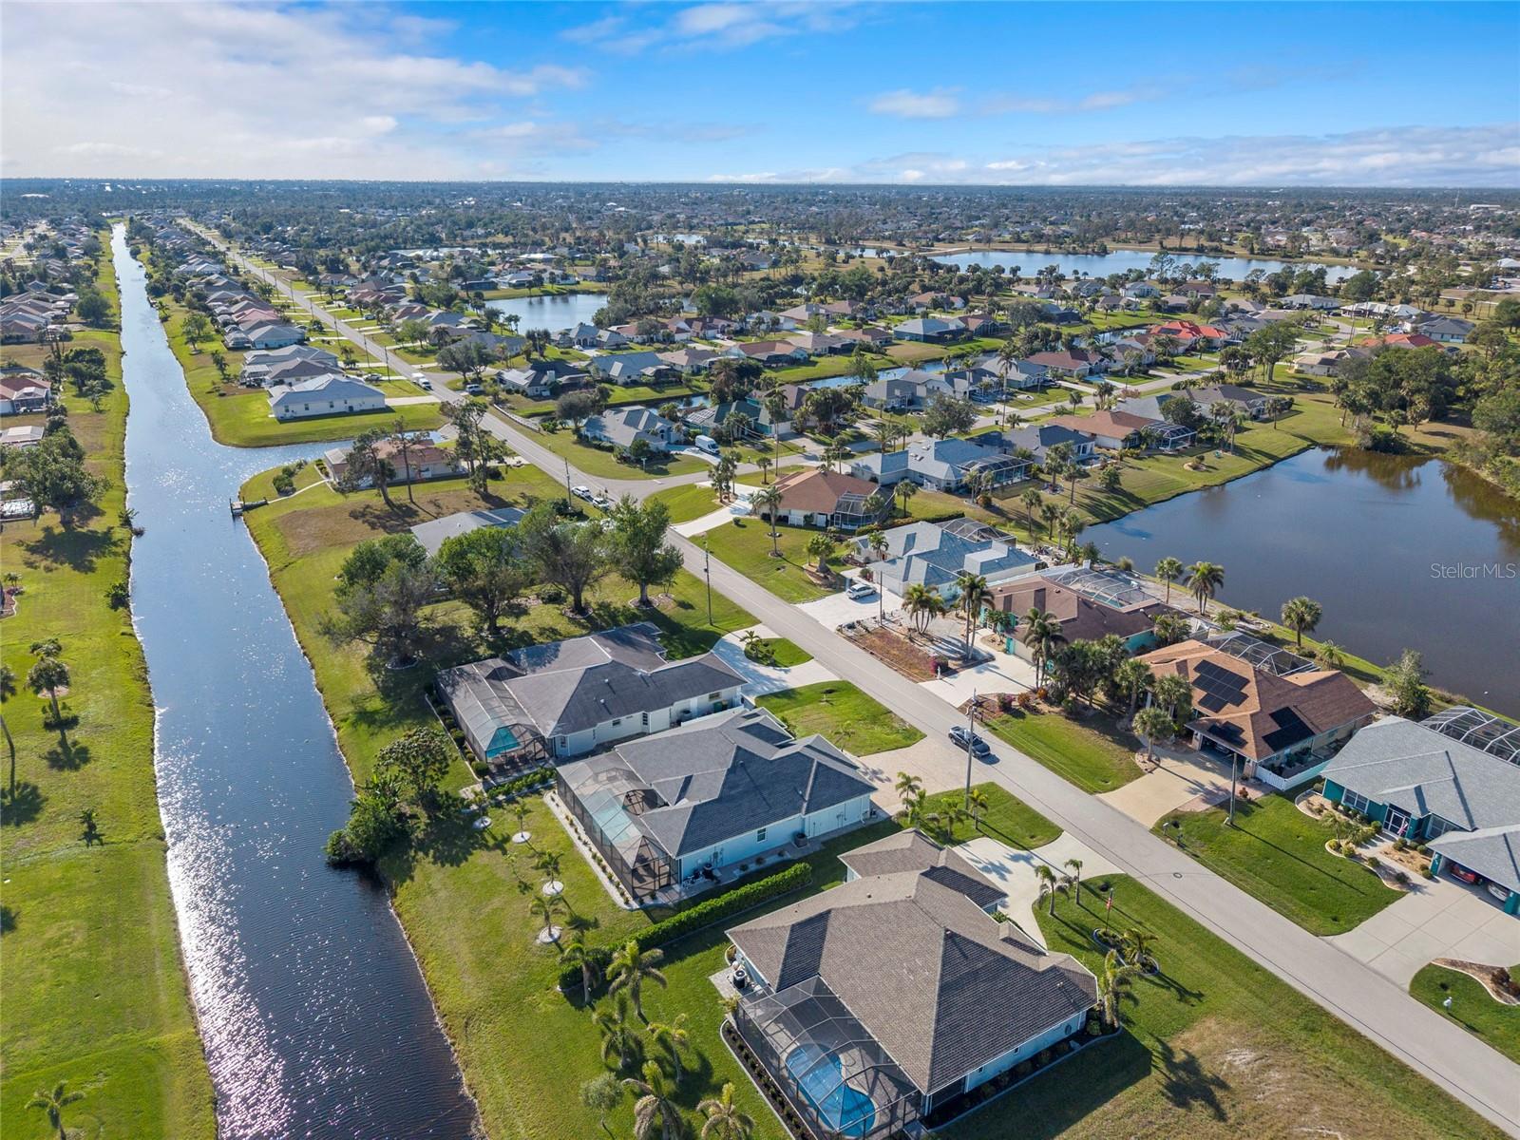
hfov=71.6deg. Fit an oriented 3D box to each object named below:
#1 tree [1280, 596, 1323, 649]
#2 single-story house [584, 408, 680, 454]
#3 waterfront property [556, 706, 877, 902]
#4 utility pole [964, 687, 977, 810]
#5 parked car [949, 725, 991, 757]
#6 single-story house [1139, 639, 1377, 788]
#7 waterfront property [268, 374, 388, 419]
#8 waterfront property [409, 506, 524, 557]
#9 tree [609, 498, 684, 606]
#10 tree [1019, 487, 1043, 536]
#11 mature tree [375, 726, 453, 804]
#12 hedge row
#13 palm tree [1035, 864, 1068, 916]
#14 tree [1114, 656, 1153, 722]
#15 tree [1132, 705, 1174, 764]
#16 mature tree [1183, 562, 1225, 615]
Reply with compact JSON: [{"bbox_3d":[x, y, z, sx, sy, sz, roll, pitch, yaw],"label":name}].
[{"bbox_3d":[64.120,6.090,124.950,4.500,6.400,4.500,0,20,0],"label":"tree"},{"bbox_3d":[-25.832,-29.862,226.278,17.338,5.600,21.796,-11,23,-28],"label":"single-story house"},{"bbox_3d":[-4.020,18.200,92.810,23.400,5.400,18.200,-11,23,-27],"label":"waterfront property"},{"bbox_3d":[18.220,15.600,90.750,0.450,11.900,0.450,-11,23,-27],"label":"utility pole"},{"bbox_3d":[20.975,17.028,104.824,1.860,1.540,4.600,-11,23,-28],"label":"parked car"},{"bbox_3d":[50.450,12.300,109.870,23.700,5.100,21.100,-11,23,-27],"label":"single-story house"},{"bbox_3d":[-107.883,-43.502,260.305,24.910,5.800,21.200,-11,23,-28],"label":"waterfront property"},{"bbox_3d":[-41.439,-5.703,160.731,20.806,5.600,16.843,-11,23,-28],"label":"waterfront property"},{"bbox_3d":[-15.047,-2.033,139.134,9.998,14.031,9.998,0,20,0],"label":"tree"},{"bbox_3d":[43.118,-9.121,167.256,3.700,7.500,3.700,0,20,0],"label":"tree"},{"bbox_3d":[-31.173,17.681,95.252,7.000,6.400,7.000,0,20,0],"label":"mature tree"},{"bbox_3d":[-5.088,26.729,80.239,21.600,1.150,1.350,-13,24,-31],"label":"hedge row"},{"bbox_3d":[21.850,23.960,79.010,2.600,4.400,2.600,0,20,0],"label":"palm tree"},{"bbox_3d":[38.849,12.492,109.205,4.100,7.200,4.100,0,20,0],"label":"tree"},{"bbox_3d":[37.170,15.540,99.950,3.600,5.800,3.600,0,20,0],"label":"tree"},{"bbox_3d":[56.420,2.310,134.050,4.900,7.100,4.900,0,20,0],"label":"mature tree"}]

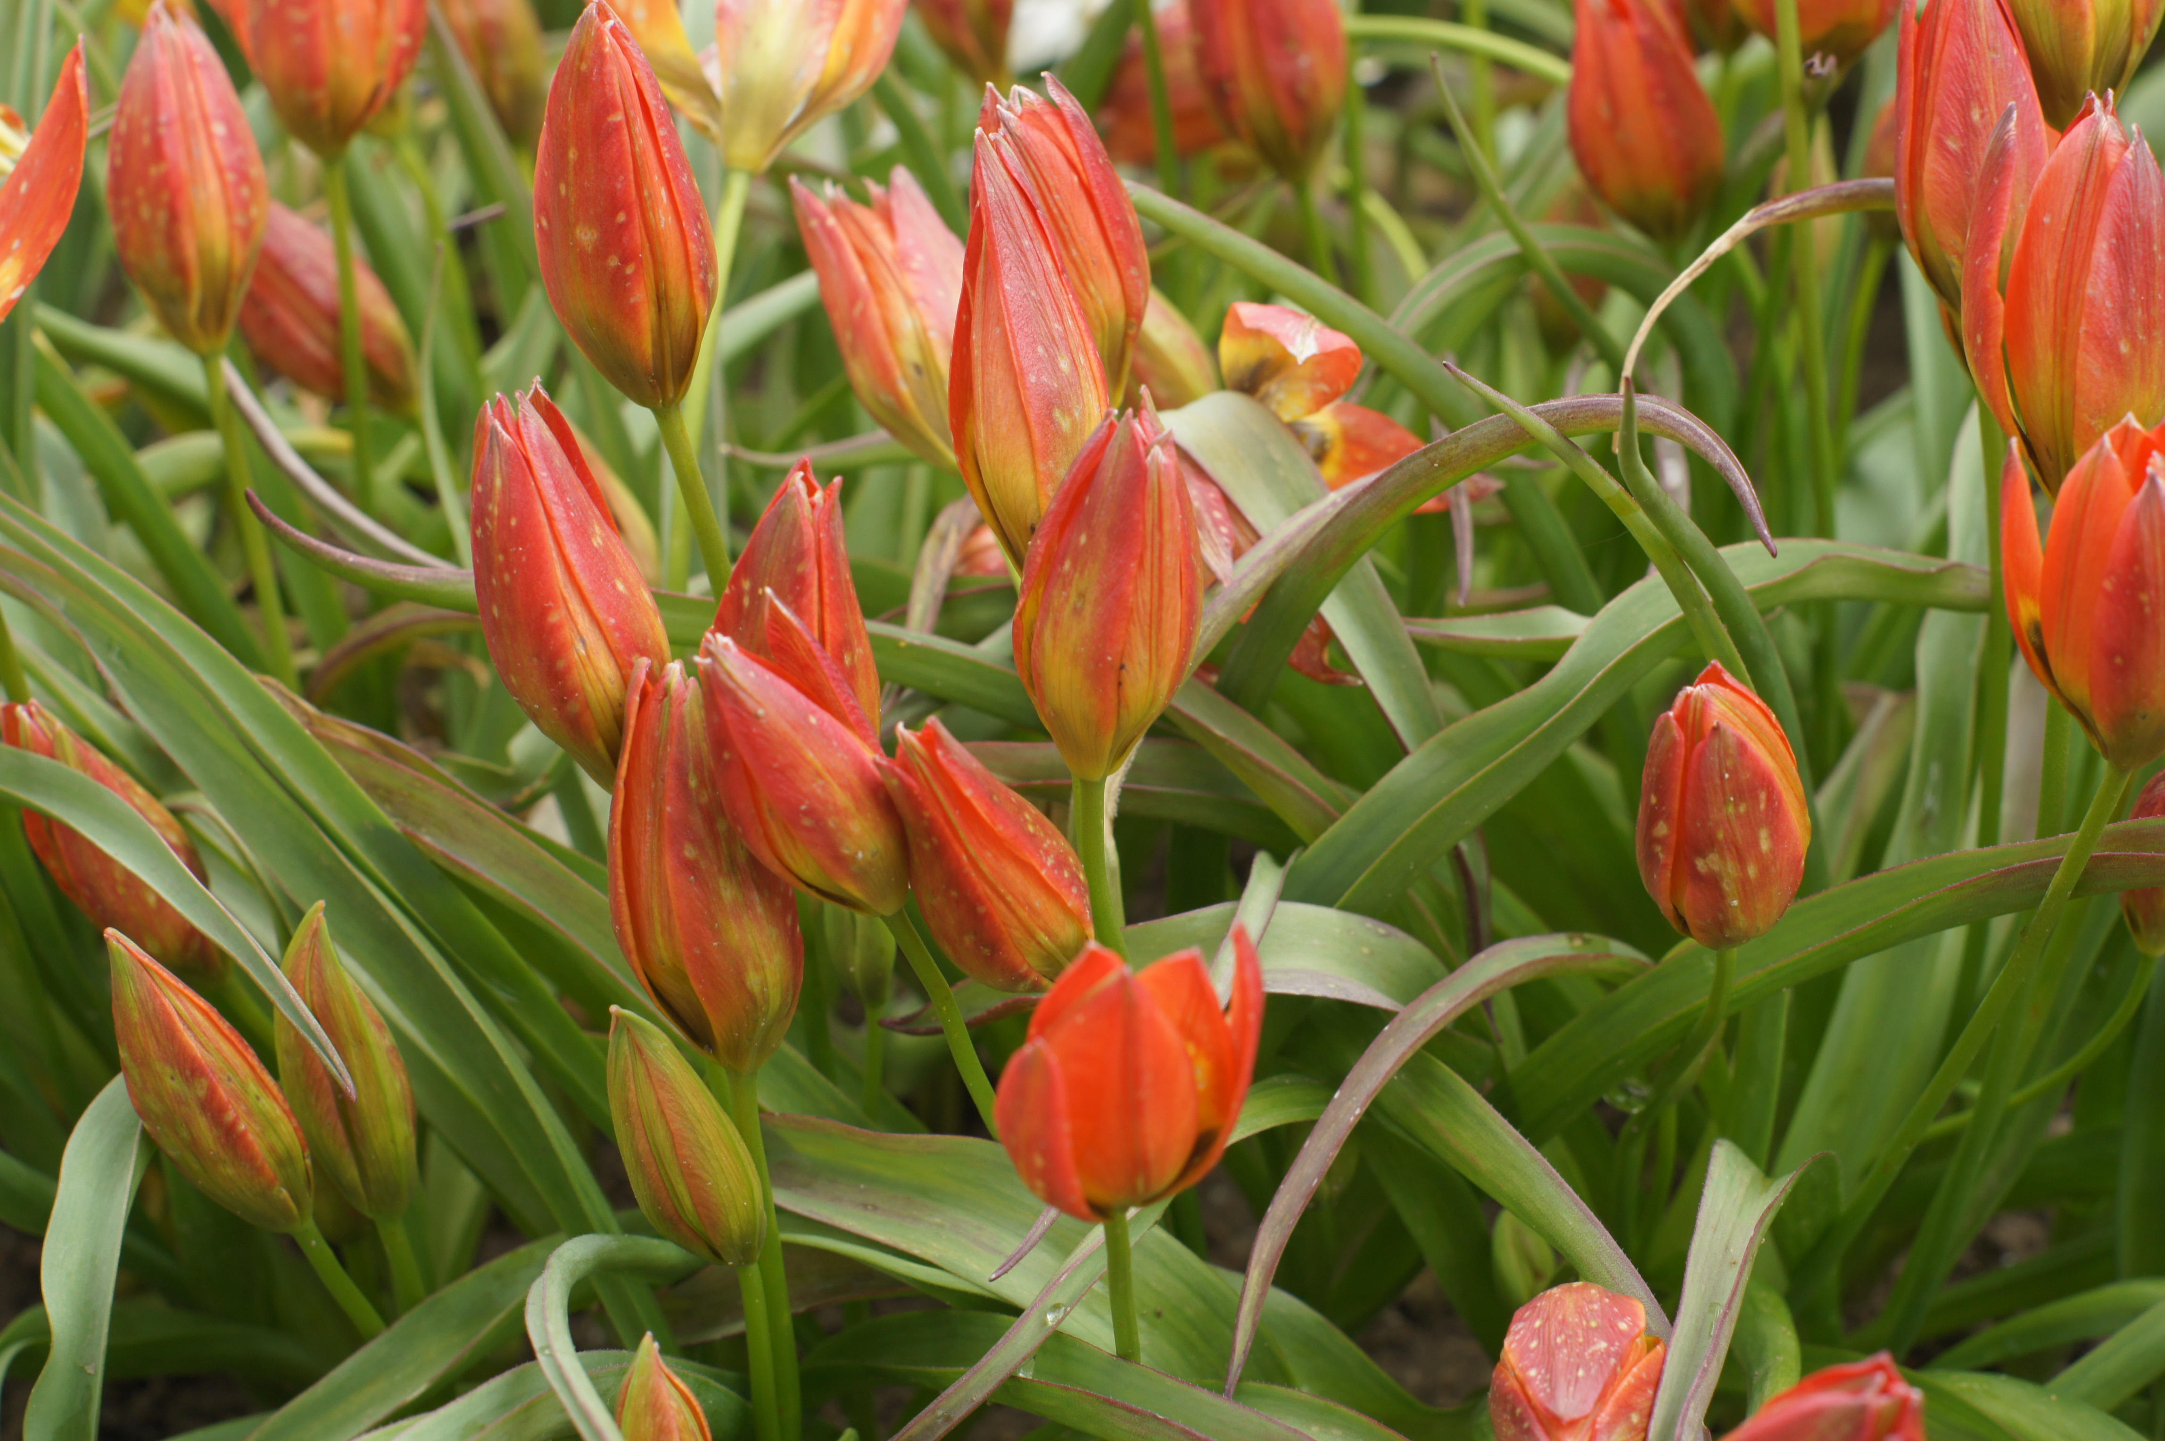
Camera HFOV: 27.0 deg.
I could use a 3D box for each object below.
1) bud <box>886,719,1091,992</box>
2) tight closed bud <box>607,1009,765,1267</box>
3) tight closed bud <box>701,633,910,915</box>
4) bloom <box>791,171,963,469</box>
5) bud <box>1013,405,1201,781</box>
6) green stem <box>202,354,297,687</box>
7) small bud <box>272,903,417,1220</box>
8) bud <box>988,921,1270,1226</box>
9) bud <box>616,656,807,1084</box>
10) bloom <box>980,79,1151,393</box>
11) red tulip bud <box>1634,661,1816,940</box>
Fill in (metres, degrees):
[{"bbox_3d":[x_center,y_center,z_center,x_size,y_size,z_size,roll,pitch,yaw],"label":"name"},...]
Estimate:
[{"bbox_3d":[-0.015,0.022,0.745,0.026,0.052,0.026,-32,14,-2],"label":"bud"},{"bbox_3d":[-0.062,0.066,0.710,0.017,0.046,0.017,-27,12,-7],"label":"tight closed bud"},{"bbox_3d":[-0.044,0.009,0.725,0.022,0.053,0.022,-35,16,-3],"label":"tight closed bud"},{"bbox_3d":[-0.035,-0.076,0.860,0.029,0.061,0.029,-21,20,0],"label":"bloom"},{"bbox_3d":[0.005,-0.021,0.750,0.029,0.063,0.029,8,16,0],"label":"bud"},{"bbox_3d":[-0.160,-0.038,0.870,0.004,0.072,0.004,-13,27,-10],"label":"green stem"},{"bbox_3d":[-0.119,0.056,0.730,0.021,0.053,0.021,-13,12,-10],"label":"small bud"},{"bbox_3d":[0.007,0.056,0.710,0.039,0.045,0.039,2,10,1],"label":"bud"},{"bbox_3d":[-0.060,0.023,0.725,0.027,0.067,0.027,-12,11,-5],"label":"bud"},{"bbox_3d":[-0.002,-0.088,0.830,0.028,0.061,0.028,-14,20,1],"label":"bloom"},{"bbox_3d":[0.108,0.014,0.760,0.029,0.050,0.029,0,21,8],"label":"red tulip bud"}]

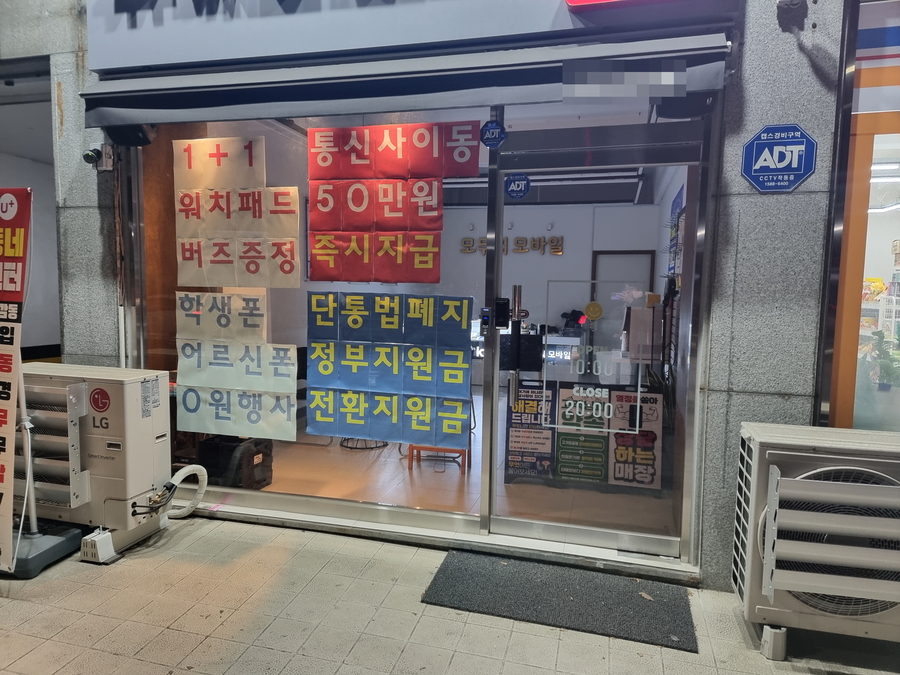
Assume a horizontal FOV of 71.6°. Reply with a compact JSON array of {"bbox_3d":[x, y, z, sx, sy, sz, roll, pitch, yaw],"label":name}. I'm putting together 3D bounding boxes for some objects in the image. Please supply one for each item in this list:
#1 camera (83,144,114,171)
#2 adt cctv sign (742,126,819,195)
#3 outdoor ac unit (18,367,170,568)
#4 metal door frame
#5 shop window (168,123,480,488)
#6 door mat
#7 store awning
[{"bbox_3d":[-2.076,-1.057,3.664,0.158,0.148,0.139,1,6,5],"label":"camera"},{"bbox_3d":[1.466,-0.801,2.785,0.301,0.301,0.017,2,6,15],"label":"adt cctv sign"},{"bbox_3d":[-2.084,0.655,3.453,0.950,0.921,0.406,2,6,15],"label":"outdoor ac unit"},{"bbox_3d":[0.724,-0.027,3.231,1.096,2.307,0.099,2,6,15],"label":"metal door frame"},{"bbox_3d":[-0.839,-0.119,3.649,2.138,2.218,0.059,2,6,15],"label":"shop window"},{"bbox_3d":[0.505,1.209,2.943,1.192,0.015,0.559,3,6,17],"label":"door mat"},{"bbox_3d":[-0.433,-1.288,3.215,3.445,0.277,0.198,2,6,15],"label":"store awning"}]

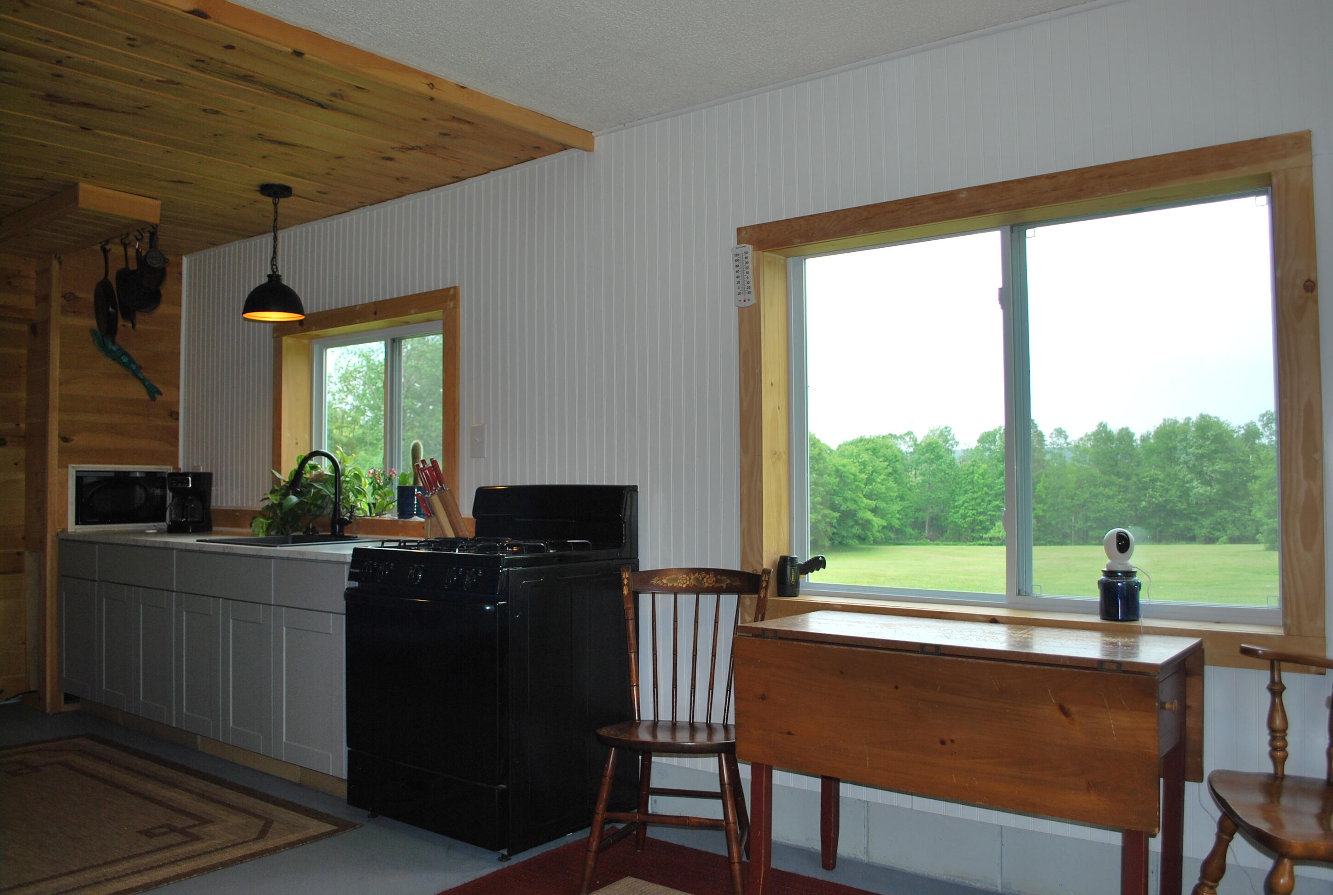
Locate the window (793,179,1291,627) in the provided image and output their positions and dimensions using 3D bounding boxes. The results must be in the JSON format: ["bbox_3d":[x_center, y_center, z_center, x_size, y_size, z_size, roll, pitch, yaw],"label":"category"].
[{"bbox_3d":[0.984,-0.089,2.934,1.412,1.112,0.090,-2,-2,38],"label":"window"}]

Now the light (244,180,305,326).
[{"bbox_3d":[-1.661,-0.825,4.234,0.260,0.560,0.260,-2,-2,36],"label":"light"}]

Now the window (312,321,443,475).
[{"bbox_3d":[-1.287,-0.123,4.662,1.171,0.856,0.080,-2,-2,36],"label":"window"}]

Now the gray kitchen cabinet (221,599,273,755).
[{"bbox_3d":[-1.482,0.904,4.187,0.381,0.576,0.580,-2,-2,38],"label":"gray kitchen cabinet"}]

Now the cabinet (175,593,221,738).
[{"bbox_3d":[-1.784,0.912,4.420,0.380,0.576,0.580,-2,-2,38],"label":"cabinet"}]

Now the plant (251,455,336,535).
[{"bbox_3d":[-1.715,0.220,4.601,0.360,0.370,0.270,-2,-2,36],"label":"plant"}]

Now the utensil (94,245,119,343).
[{"bbox_3d":[-2.595,-0.716,4.640,0.070,0.460,0.290,1,-2,-42],"label":"utensil"}]

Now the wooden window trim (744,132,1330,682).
[{"bbox_3d":[0.937,-0.093,2.868,1.619,1.289,0.160,-2,-2,36],"label":"wooden window trim"}]

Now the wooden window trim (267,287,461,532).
[{"bbox_3d":[-1.355,-0.131,4.558,1.357,1.028,0.170,-2,-2,36],"label":"wooden window trim"}]

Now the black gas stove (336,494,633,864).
[{"bbox_3d":[-0.614,0.711,3.515,0.769,1.143,0.705,-2,-2,38],"label":"black gas stove"}]

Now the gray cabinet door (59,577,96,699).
[{"bbox_3d":[-2.839,0.921,4.850,0.395,0.573,0.022,-1,-1,37],"label":"gray cabinet door"}]

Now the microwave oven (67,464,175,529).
[{"bbox_3d":[-3.021,0.270,5.417,0.360,0.340,0.530,-2,-2,38],"label":"microwave oven"}]

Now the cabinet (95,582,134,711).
[{"bbox_3d":[-2.388,0.917,4.781,0.383,0.582,0.500,-2,-2,36],"label":"cabinet"}]

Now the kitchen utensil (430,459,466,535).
[{"bbox_3d":[-0.869,0.211,3.933,0.180,0.330,0.110,1,-2,-40],"label":"kitchen utensil"}]

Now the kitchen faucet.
[{"bbox_3d":[-1.528,0.204,4.407,0.120,0.391,0.280,-2,-2,38],"label":"kitchen faucet"}]

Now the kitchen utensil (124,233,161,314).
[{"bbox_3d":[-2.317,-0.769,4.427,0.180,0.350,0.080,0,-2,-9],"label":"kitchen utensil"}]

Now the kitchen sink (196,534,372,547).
[{"bbox_3d":[-1.612,0.499,4.337,0.634,0.200,0.535,-2,-2,38],"label":"kitchen sink"}]

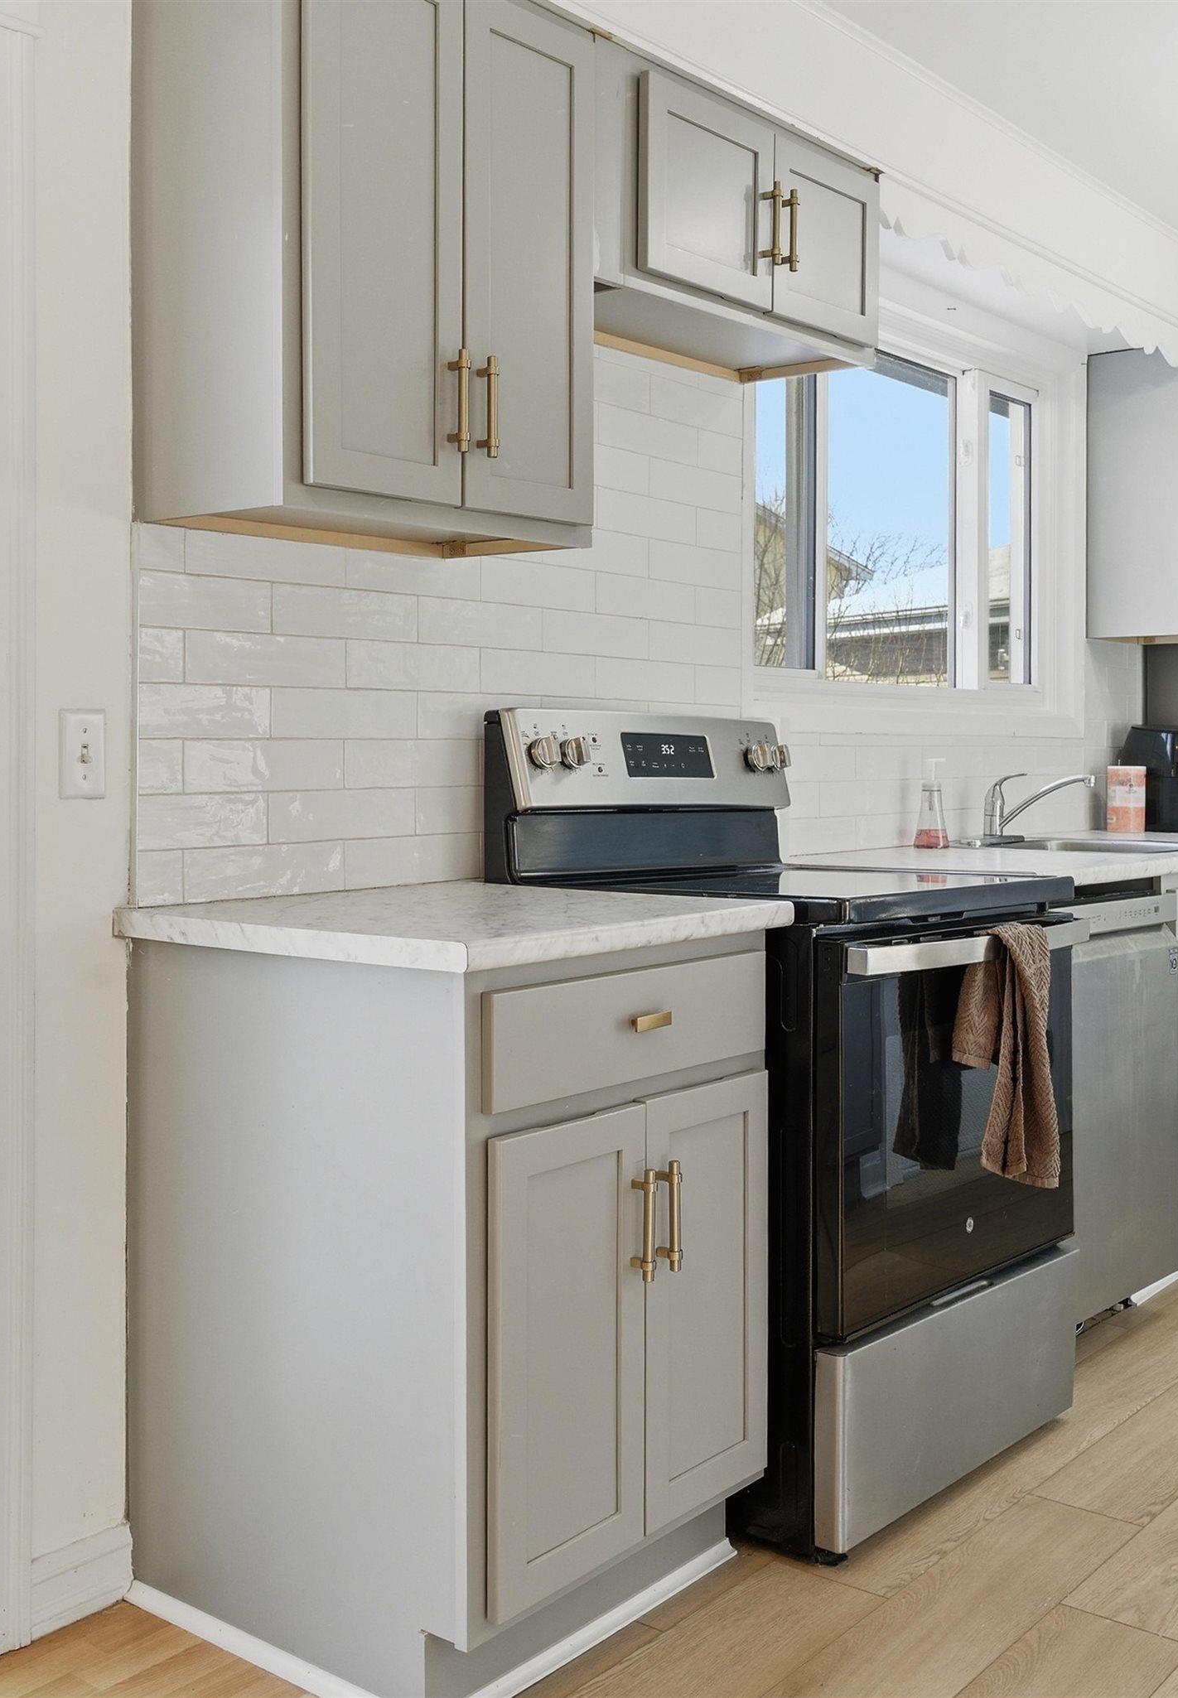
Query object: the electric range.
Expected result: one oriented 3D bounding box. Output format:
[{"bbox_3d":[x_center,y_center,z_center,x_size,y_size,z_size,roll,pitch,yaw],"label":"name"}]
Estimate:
[{"bbox_3d":[0.337,0.378,2.826,0.725,1.208,0.753,2,4,40],"label":"electric range"}]

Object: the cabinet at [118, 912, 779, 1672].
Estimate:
[{"bbox_3d":[-0.181,0.563,2.312,0.642,0.896,0.594,2,4,40],"label":"cabinet"}]

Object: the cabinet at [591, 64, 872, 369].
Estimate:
[{"bbox_3d":[0.162,-1.051,2.907,0.317,0.329,0.793,2,4,40],"label":"cabinet"}]

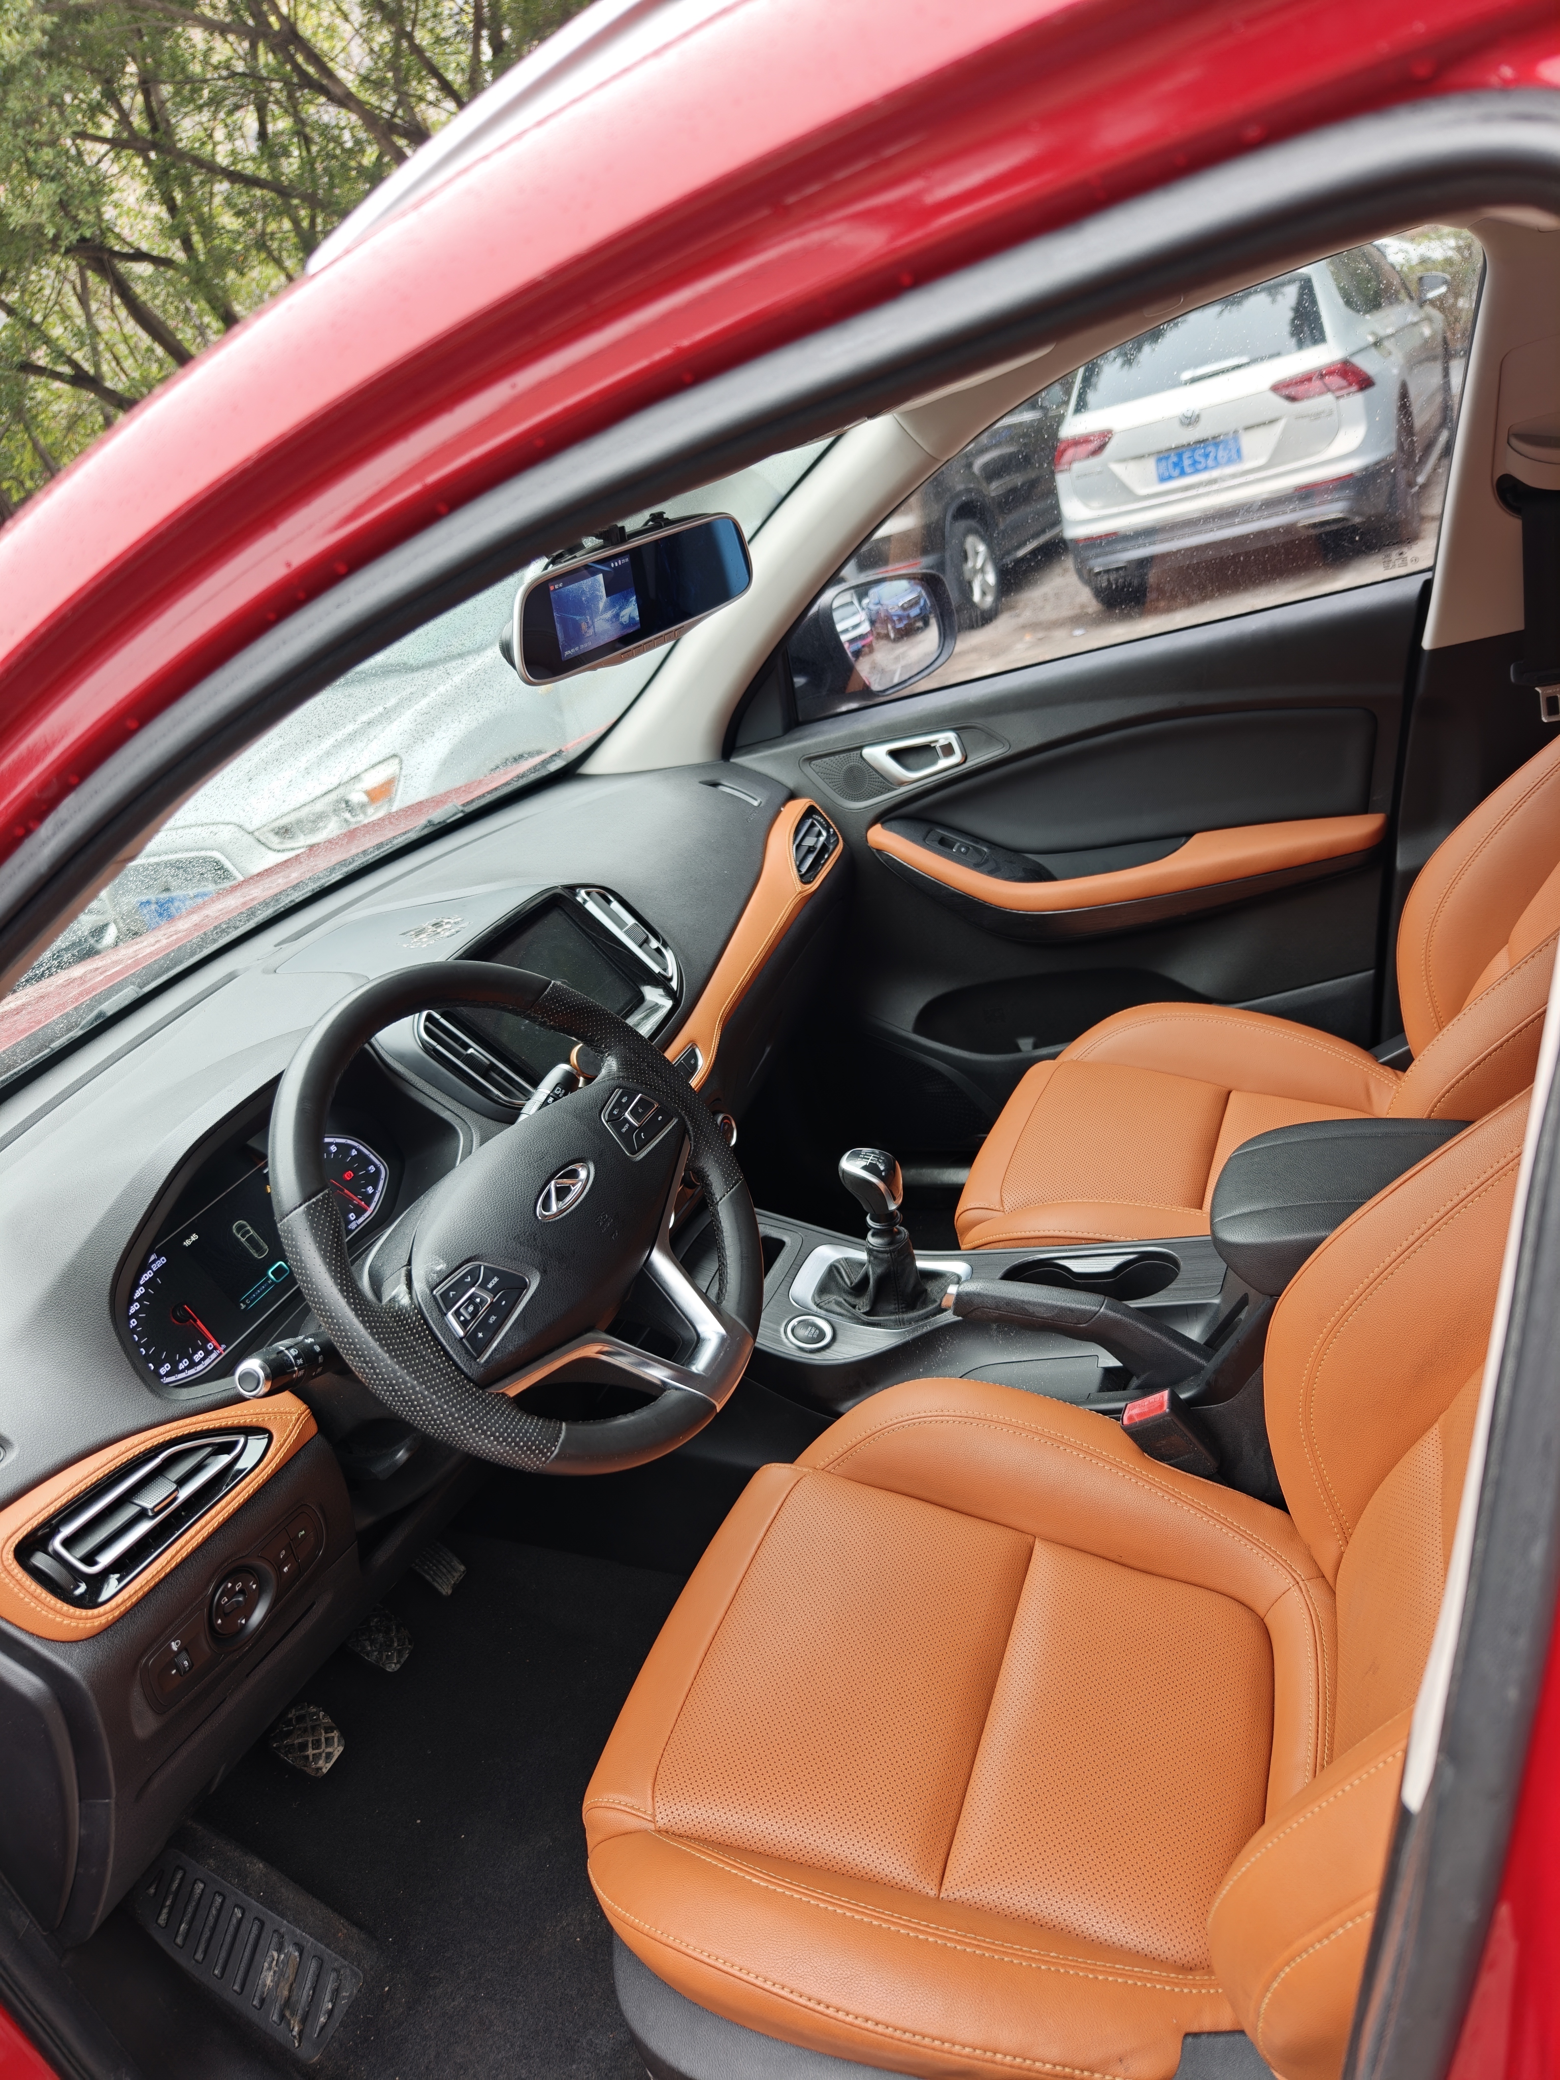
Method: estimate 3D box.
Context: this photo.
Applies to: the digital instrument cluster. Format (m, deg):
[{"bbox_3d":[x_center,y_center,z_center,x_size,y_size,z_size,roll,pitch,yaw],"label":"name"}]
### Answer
[{"bbox_3d":[-0.409,0.161,1.074,0.030,0.096,0.280,-32,11,34],"label":"digital instrument cluster"}]

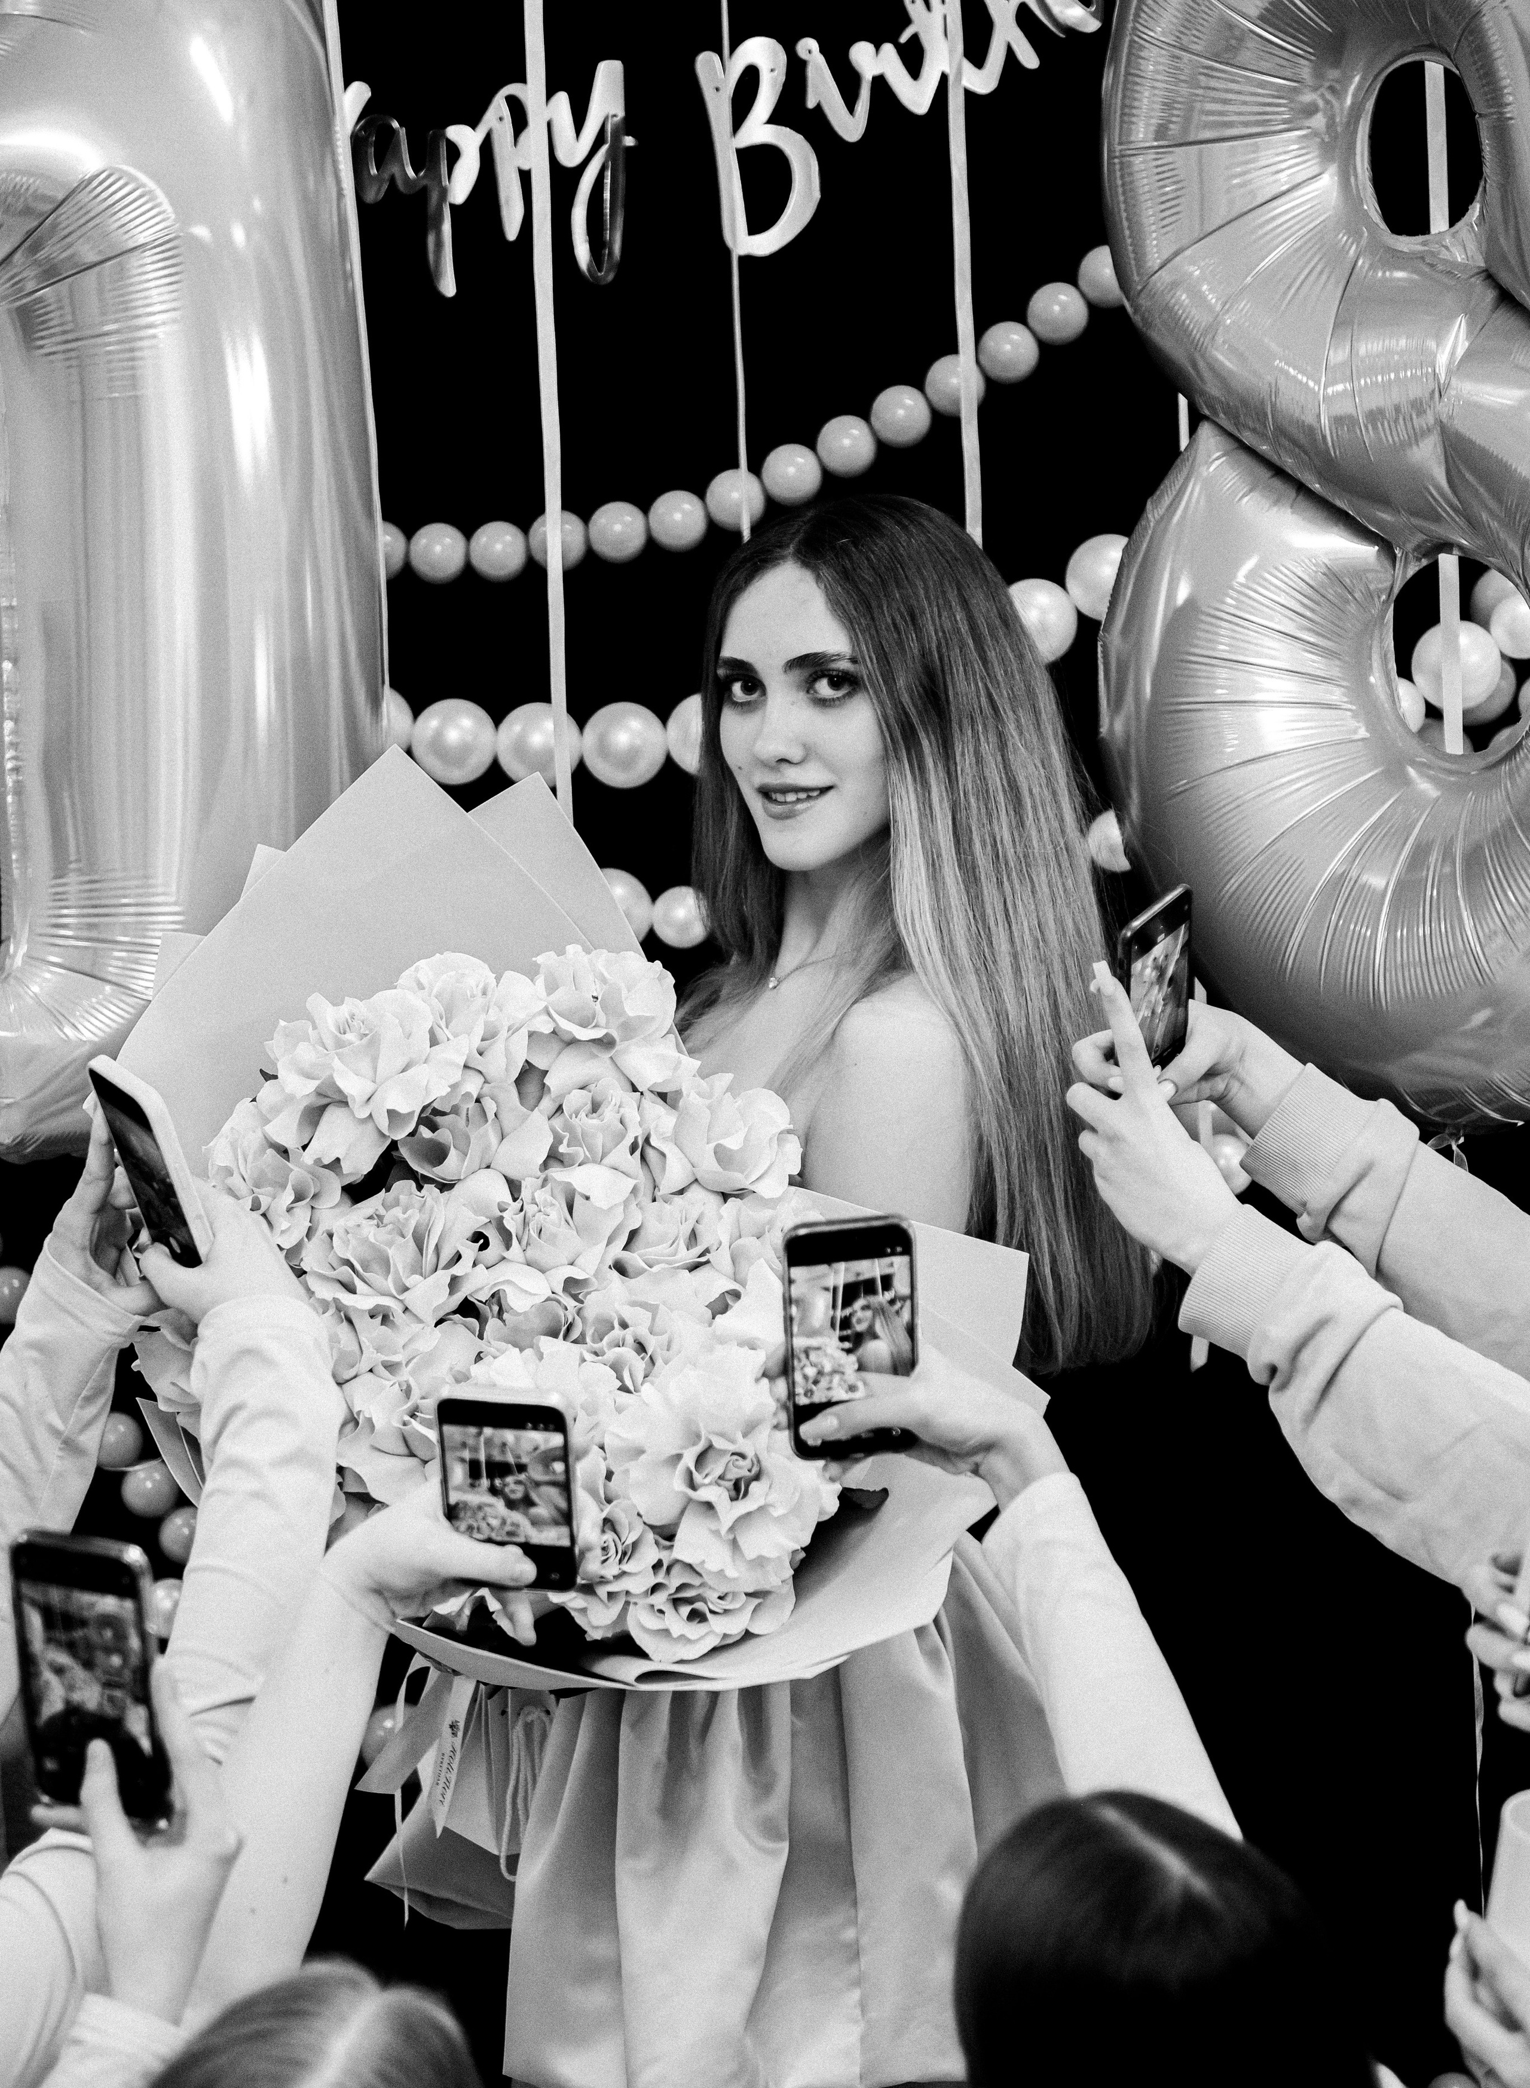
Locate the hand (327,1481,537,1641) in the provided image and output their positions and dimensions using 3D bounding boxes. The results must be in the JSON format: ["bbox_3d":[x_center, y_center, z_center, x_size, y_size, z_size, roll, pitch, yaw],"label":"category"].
[{"bbox_3d":[-0.175,0.276,2.100,0.125,0.095,0.090,-5,4,-37],"label":"hand"}]

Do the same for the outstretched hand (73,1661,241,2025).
[{"bbox_3d":[-0.308,0.405,2.000,0.080,0.180,0.085,7,-14,-20],"label":"outstretched hand"}]

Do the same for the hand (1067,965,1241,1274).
[{"bbox_3d":[0.216,0.044,2.270,0.075,0.180,0.080,-25,-8,28],"label":"hand"}]

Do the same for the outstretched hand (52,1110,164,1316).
[{"bbox_3d":[-0.386,0.099,2.330,0.075,0.135,0.085,10,-7,-30],"label":"outstretched hand"}]

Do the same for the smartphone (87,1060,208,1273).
[{"bbox_3d":[-0.357,0.082,2.310,0.011,0.147,0.073,-30,33,-25],"label":"smartphone"}]

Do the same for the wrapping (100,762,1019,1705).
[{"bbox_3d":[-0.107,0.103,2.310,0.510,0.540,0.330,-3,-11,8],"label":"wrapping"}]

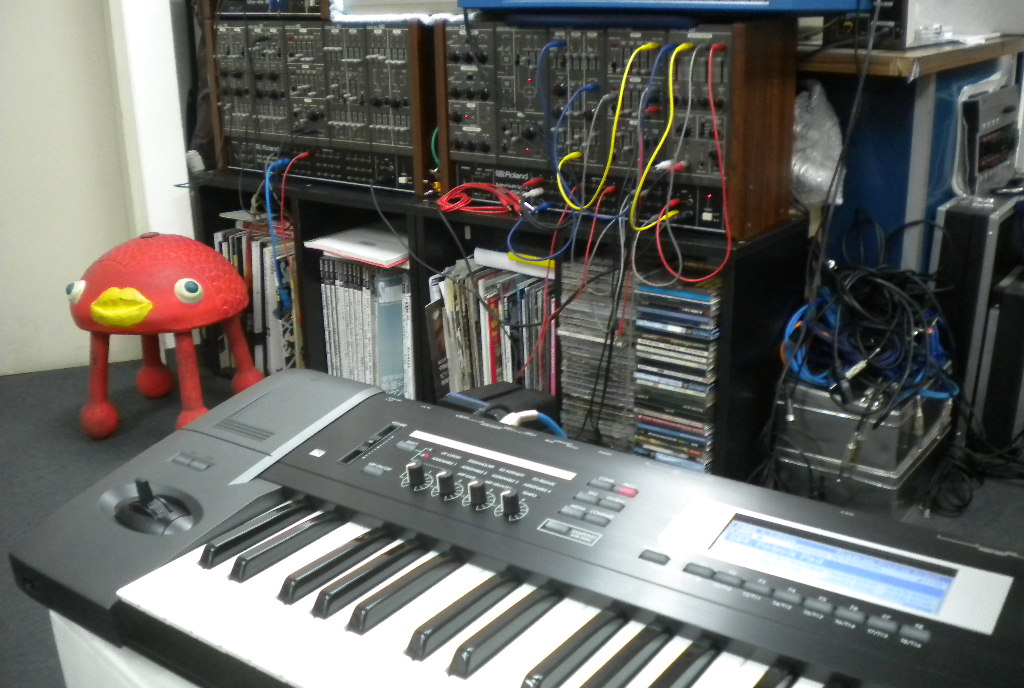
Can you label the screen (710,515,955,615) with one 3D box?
[{"bbox_3d":[0.172,0.120,0.563,0.123,0.008,0.041,11,29,33],"label":"screen"}]

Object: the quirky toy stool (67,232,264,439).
[{"bbox_3d":[-0.652,-0.022,1.946,0.315,0.368,0.325,2,18,8],"label":"quirky toy stool"}]

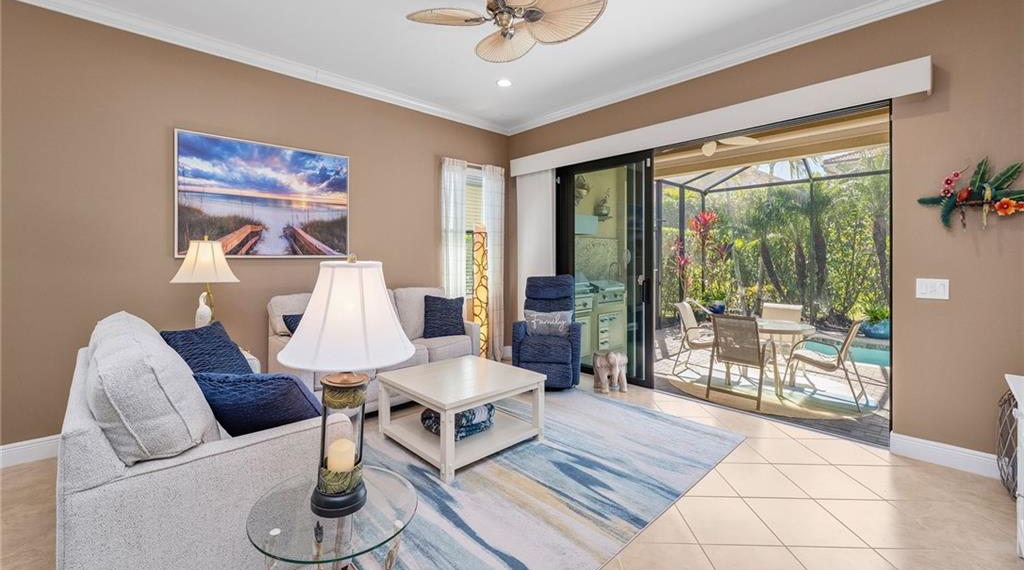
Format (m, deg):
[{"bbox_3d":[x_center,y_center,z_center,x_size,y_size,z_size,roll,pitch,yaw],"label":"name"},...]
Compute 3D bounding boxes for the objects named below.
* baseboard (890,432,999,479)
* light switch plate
[{"bbox_3d":[2.787,1.101,2.533,0.020,0.140,0.550,-3,4,-44],"label":"baseboard"},{"bbox_3d":[2.734,0.029,2.587,0.012,0.123,0.147,-3,4,-44],"label":"light switch plate"}]

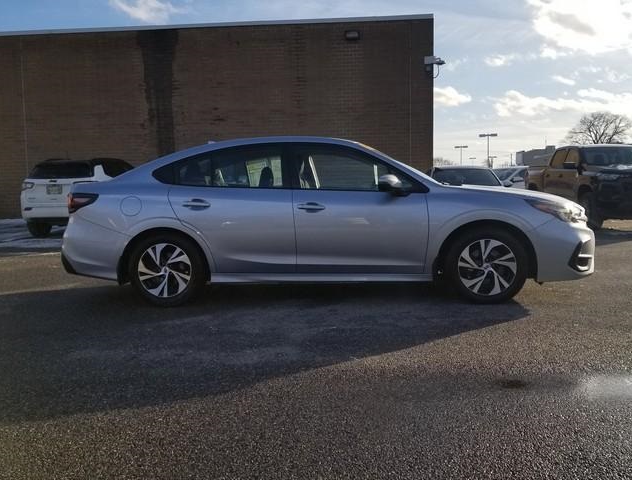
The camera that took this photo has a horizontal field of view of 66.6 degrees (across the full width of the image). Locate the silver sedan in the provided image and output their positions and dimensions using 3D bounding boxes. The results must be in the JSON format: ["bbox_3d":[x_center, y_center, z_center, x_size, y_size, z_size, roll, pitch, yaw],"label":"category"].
[{"bbox_3d":[0.050,-0.250,4.910,4.840,1.490,1.860,-1,5,4],"label":"silver sedan"}]

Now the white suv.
[{"bbox_3d":[-5.330,-1.080,11.650,1.850,1.650,4.400,-1,5,-2],"label":"white suv"}]

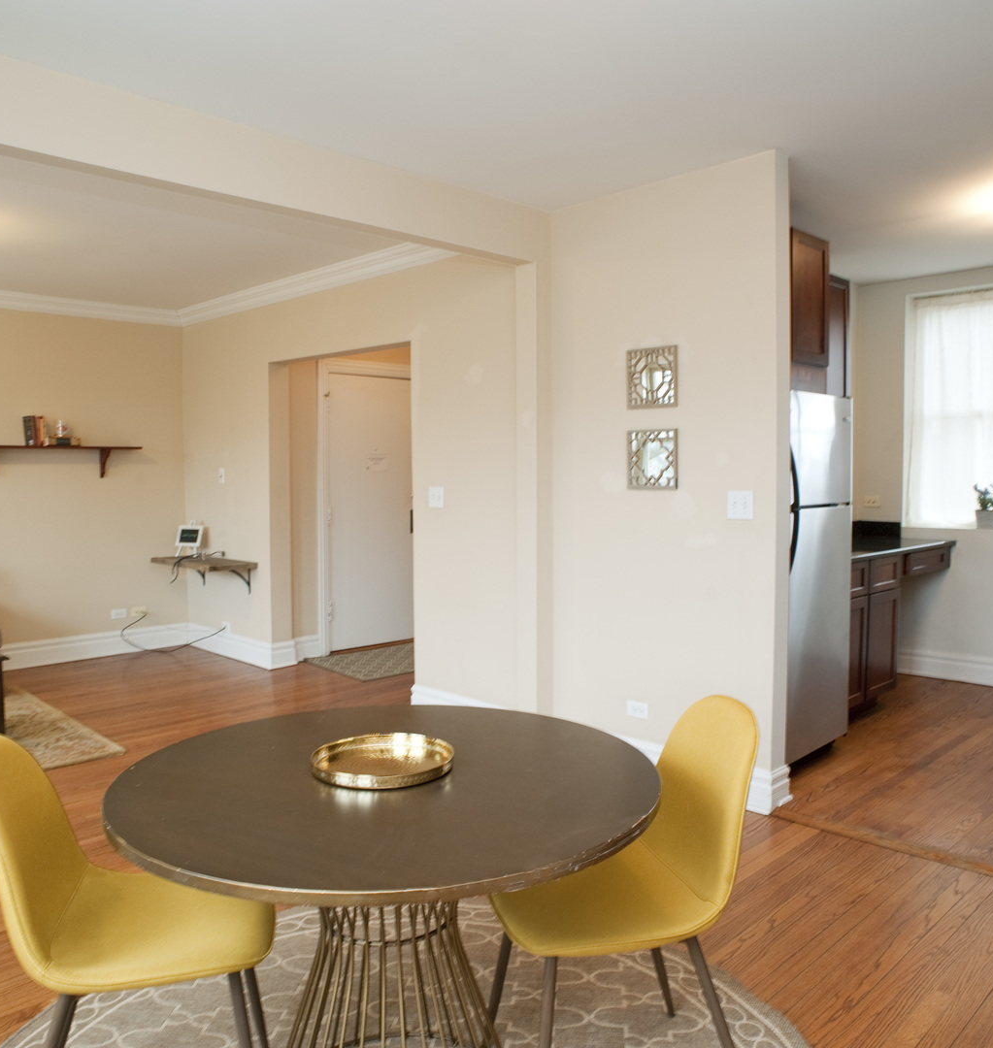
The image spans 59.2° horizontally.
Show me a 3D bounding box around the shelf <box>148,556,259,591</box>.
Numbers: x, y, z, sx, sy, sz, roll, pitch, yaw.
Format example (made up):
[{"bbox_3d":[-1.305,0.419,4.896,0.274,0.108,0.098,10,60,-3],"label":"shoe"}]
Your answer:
[{"bbox_3d":[-2.132,0.376,6.360,0.360,0.225,0.950,-4,5,-44],"label":"shelf"}]

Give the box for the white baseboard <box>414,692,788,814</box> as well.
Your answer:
[{"bbox_3d":[0.352,1.018,4.284,2.240,0.180,0.200,3,5,45],"label":"white baseboard"}]

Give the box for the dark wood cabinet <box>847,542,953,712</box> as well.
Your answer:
[{"bbox_3d":[2.101,0.604,5.246,0.600,0.875,1.690,3,5,45],"label":"dark wood cabinet"}]

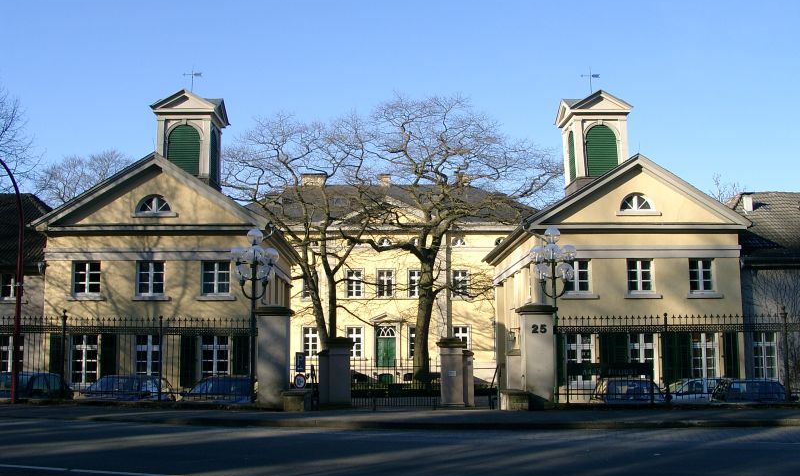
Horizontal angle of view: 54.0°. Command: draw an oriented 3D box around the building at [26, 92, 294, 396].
[{"bbox_3d":[-9.840,0.318,36.562,9.500,14.200,12.200,0,-9,-1],"label":"building"}]

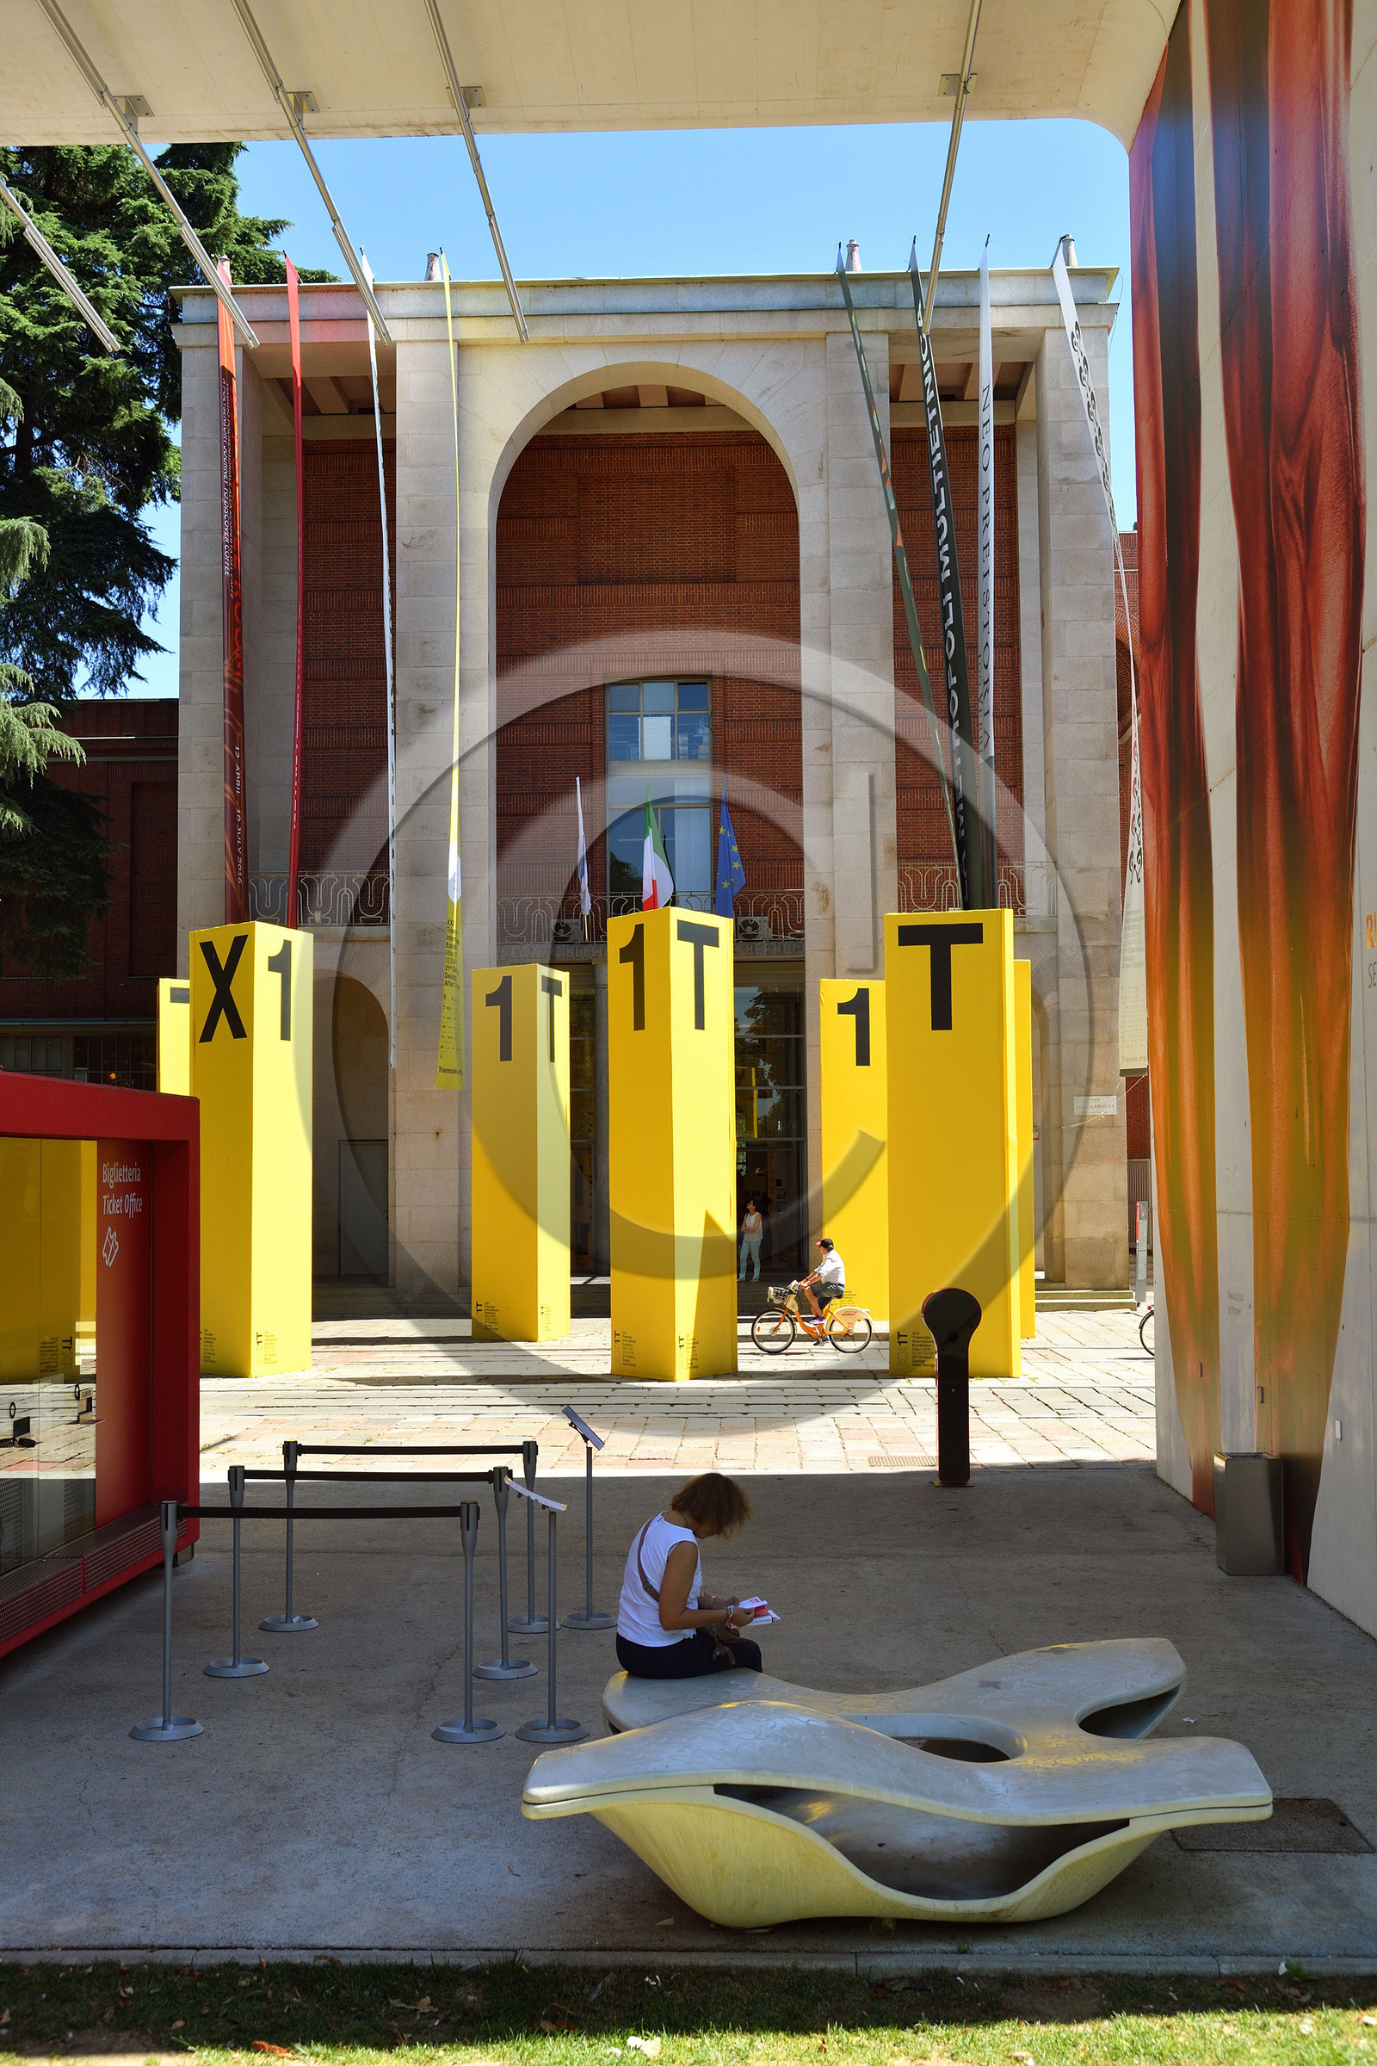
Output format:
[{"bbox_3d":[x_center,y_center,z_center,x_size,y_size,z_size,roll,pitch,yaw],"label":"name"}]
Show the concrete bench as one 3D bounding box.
[{"bbox_3d":[0.714,2.670,8.333,2.360,0.540,2.270,0,-4,2],"label":"concrete bench"}]

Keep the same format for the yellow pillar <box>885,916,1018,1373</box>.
[{"bbox_3d":[3.352,1.392,29.043,1.540,5.760,1.360,-1,-4,12],"label":"yellow pillar"}]

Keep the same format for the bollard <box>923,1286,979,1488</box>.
[{"bbox_3d":[2.095,2.796,18.274,0.465,1.550,0.250,-1,-4,2],"label":"bollard"}]

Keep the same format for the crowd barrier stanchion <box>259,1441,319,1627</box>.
[{"bbox_3d":[-2.191,2.756,12.630,0.325,1.000,0.325,0,-4,2],"label":"crowd barrier stanchion"}]

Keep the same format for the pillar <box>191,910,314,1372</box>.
[{"bbox_3d":[-5.641,1.514,29.669,1.580,5.740,1.370,0,-4,-11],"label":"pillar"}]

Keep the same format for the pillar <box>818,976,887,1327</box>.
[{"bbox_3d":[2.933,2.101,39.969,1.500,5.820,1.320,1,-4,-15],"label":"pillar"}]

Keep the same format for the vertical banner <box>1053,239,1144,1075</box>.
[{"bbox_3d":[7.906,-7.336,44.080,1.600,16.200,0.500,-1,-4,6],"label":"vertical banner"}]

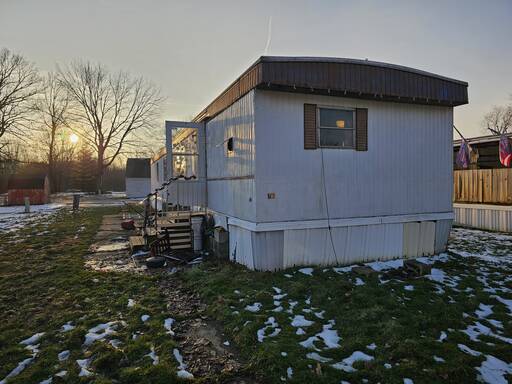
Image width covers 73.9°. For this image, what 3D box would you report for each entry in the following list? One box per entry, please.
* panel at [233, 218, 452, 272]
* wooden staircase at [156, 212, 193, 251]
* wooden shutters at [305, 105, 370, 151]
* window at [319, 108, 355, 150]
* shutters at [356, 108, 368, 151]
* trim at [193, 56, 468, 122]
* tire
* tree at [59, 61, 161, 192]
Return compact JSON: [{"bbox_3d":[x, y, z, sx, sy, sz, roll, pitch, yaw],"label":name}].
[{"bbox_3d":[1.752,0.886,6.853,4.401,0.636,1.474,-1,2,-22],"label":"panel"},{"bbox_3d":[-1.800,0.848,7.435,0.646,0.767,0.757,-1,2,-22],"label":"wooden staircase"},{"bbox_3d":[1.400,-1.085,5.851,1.302,0.745,0.081,-1,2,-22],"label":"wooden shutters"},{"bbox_3d":[1.393,-1.089,5.854,0.797,0.702,0.091,-1,2,-22],"label":"window"},{"bbox_3d":[1.893,-1.096,6.032,0.258,0.745,0.050,-1,2,-22],"label":"shutters"},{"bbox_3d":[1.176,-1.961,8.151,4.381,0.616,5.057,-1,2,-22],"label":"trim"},{"bbox_3d":[-1.732,1.204,5.876,0.363,0.101,0.363,-1,2,-22],"label":"tire"},{"bbox_3d":[-19.053,-8.403,43.762,12.800,17.070,11.870,-1,2,0],"label":"tree"}]

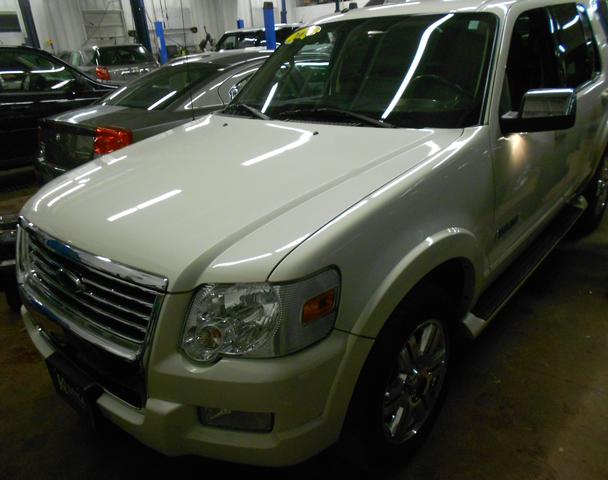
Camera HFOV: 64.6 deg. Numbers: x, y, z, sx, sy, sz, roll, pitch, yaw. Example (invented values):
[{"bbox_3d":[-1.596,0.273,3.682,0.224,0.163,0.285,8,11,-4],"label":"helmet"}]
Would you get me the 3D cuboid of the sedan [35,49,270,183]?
[{"bbox_3d":[-0.790,-1.603,6.115,1.840,1.470,4.850,15,29,38],"label":"sedan"}]

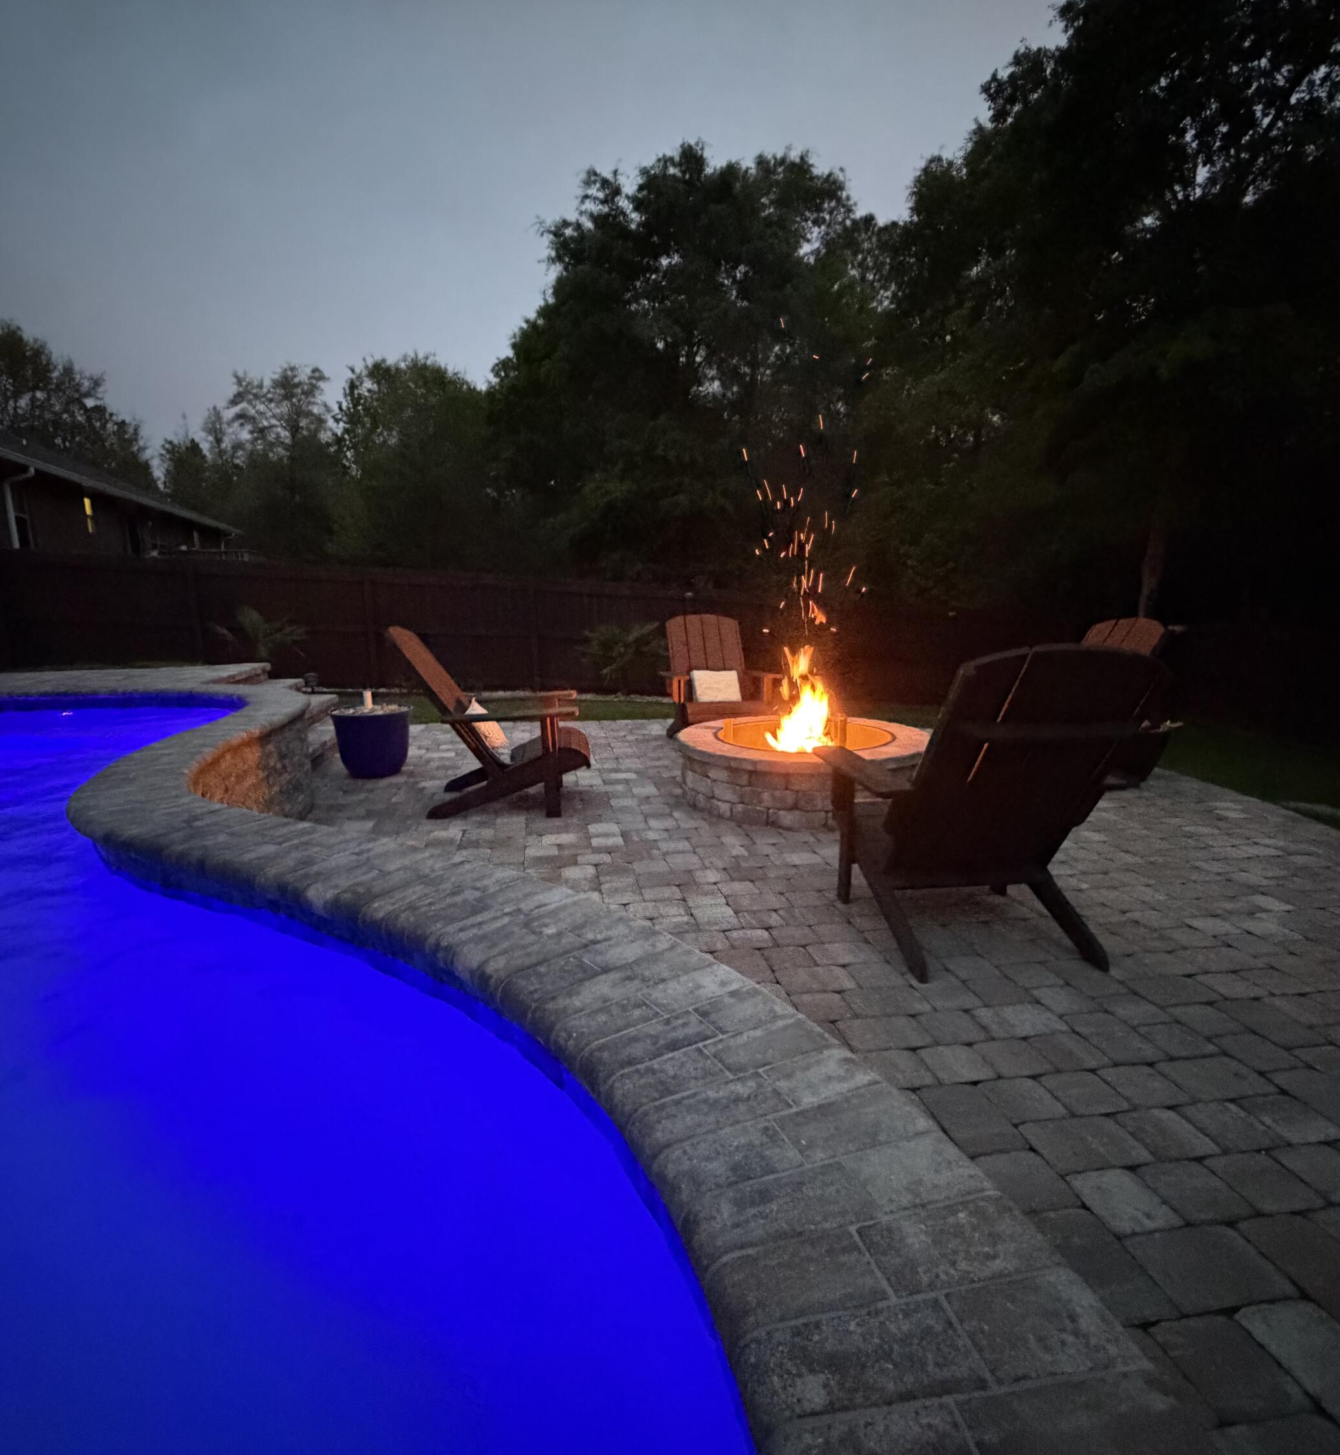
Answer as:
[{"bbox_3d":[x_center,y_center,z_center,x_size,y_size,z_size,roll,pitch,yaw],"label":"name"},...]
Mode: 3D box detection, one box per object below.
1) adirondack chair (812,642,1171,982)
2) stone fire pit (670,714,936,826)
[{"bbox_3d":[0.975,0.195,2.559,0.814,0.980,0.981,-2,10,-6],"label":"adirondack chair"},{"bbox_3d":[0.760,0.212,4.420,1.435,0.337,1.435,-1,9,0],"label":"stone fire pit"}]

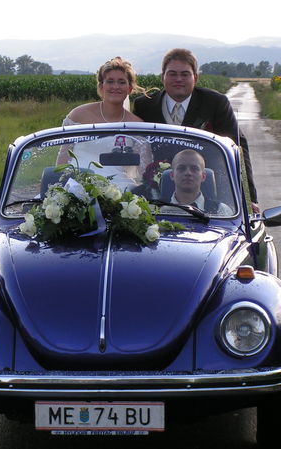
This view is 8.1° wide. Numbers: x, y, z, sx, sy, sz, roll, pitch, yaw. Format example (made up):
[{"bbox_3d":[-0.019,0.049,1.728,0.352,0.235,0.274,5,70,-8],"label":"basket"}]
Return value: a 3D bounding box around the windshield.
[{"bbox_3d":[-0.095,-0.239,9.320,1.100,0.460,0.090,0,-24,3],"label":"windshield"}]

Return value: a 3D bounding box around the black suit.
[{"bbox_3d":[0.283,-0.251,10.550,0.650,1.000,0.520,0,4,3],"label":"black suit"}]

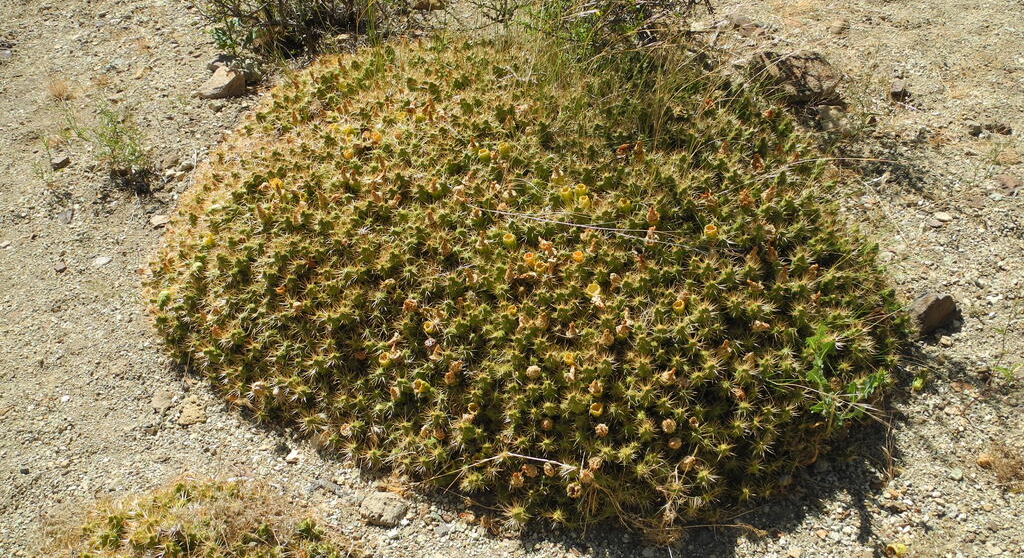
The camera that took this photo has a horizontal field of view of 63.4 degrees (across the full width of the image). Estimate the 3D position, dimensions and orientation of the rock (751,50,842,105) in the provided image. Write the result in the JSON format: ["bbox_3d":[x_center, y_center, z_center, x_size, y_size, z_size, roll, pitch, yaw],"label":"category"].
[{"bbox_3d":[1.030,-0.728,2.994,0.307,0.137,0.215,14,43,16],"label":"rock"}]

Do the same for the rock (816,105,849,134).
[{"bbox_3d":[1.092,-0.545,2.824,0.098,0.083,0.093,17,44,18],"label":"rock"}]

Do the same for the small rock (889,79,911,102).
[{"bbox_3d":[1.396,-0.678,2.982,0.063,0.072,0.063,19,45,20],"label":"small rock"}]

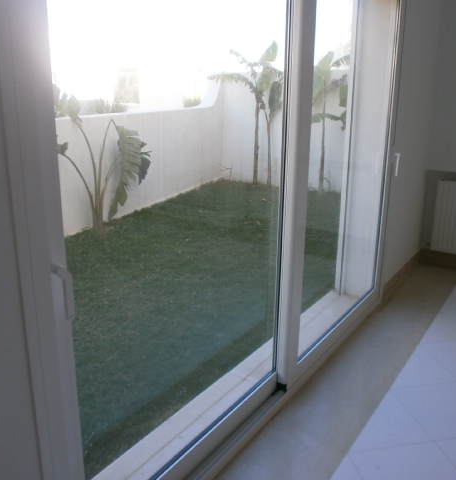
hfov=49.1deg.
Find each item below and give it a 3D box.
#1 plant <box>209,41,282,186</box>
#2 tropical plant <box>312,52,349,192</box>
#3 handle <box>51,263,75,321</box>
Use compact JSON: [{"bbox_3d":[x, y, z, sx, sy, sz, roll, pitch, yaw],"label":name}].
[{"bbox_3d":[0.437,-2.190,8.922,1.300,2.462,1.000,10,18,32],"label":"plant"},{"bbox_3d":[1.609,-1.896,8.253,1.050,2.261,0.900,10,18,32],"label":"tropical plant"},{"bbox_3d":[-0.402,0.125,1.214,0.050,0.140,0.026,10,18,32],"label":"handle"}]

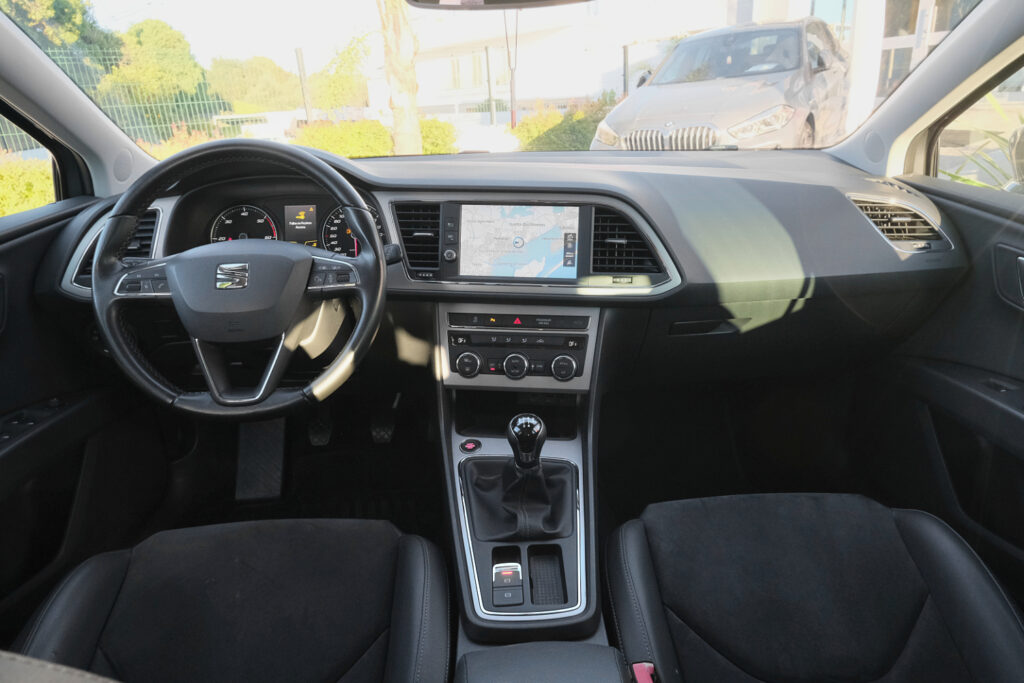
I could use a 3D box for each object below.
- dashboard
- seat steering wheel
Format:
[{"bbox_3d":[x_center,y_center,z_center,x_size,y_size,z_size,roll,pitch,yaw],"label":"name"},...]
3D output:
[{"bbox_3d":[-0.008,-0.154,1.176,1.390,0.330,0.470,-3,20,-2],"label":"dashboard"},{"bbox_3d":[-0.349,-0.082,0.862,0.370,0.365,0.100,-3,-4,-3],"label":"seat steering wheel"}]

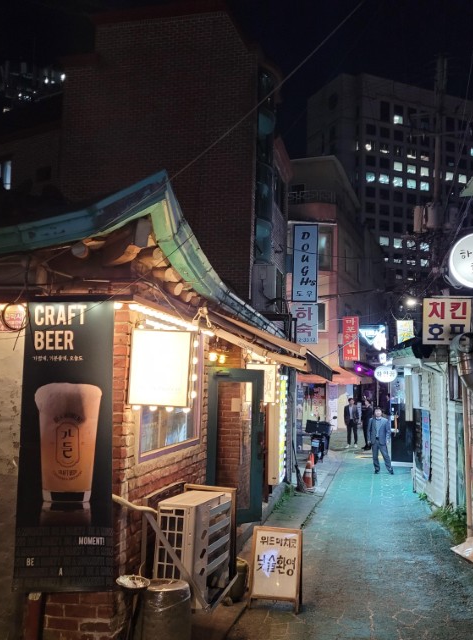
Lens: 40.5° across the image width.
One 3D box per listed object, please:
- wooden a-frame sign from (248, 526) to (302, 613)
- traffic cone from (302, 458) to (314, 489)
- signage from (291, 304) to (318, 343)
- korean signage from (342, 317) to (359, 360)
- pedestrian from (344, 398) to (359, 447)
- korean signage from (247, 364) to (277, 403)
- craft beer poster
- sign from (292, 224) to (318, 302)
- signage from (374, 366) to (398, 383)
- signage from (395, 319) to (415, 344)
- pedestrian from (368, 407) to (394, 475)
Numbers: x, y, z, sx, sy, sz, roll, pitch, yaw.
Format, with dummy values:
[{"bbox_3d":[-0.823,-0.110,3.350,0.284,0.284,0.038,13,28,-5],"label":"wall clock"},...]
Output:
[{"bbox_3d":[0.329,2.077,5.400,0.410,0.670,0.280,0,-7,11],"label":"wooden a-frame sign"},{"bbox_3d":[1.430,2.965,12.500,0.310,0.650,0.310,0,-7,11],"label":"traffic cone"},{"bbox_3d":[1.464,0.074,13.500,0.530,0.900,0.150,0,-6,12],"label":"signage"},{"bbox_3d":[3.914,0.635,22.000,0.500,1.520,0.170,0,-6,12],"label":"korean signage"},{"bbox_3d":[4.020,3.627,22.500,0.520,1.730,0.340,1,-7,9],"label":"pedestrian"},{"bbox_3d":[0.366,0.899,9.100,0.440,0.560,0.160,0,-7,11],"label":"korean signage"},{"bbox_3d":[-1.019,0.744,3.830,0.550,1.670,0.030,1,-6,8],"label":"craft beer poster"},{"bbox_3d":[1.652,-1.354,15.300,0.580,1.850,0.170,1,-7,9],"label":"sign"},{"bbox_3d":[3.628,1.318,15.500,0.570,0.400,0.140,1,-6,9],"label":"signage"},{"bbox_3d":[3.956,0.304,15.000,0.410,0.620,0.130,0,-7,10],"label":"signage"},{"bbox_3d":[3.653,3.059,16.200,0.620,1.690,0.380,1,-7,9],"label":"pedestrian"}]

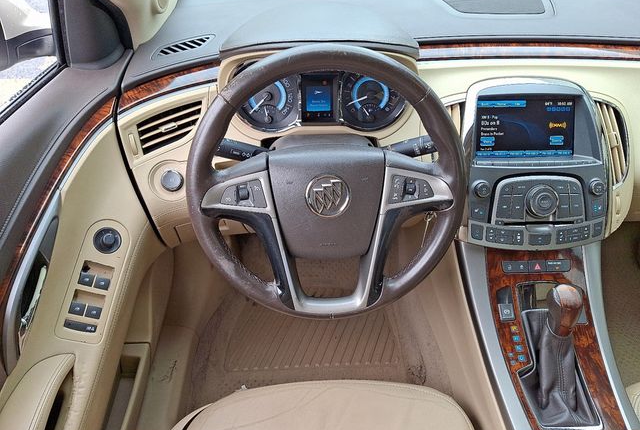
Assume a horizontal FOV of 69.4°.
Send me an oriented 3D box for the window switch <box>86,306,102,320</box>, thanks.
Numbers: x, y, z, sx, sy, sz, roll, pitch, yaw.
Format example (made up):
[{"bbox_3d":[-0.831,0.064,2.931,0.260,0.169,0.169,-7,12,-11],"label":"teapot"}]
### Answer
[{"bbox_3d":[-0.297,0.128,0.608,0.018,0.010,0.016,18,66,-23],"label":"window switch"}]

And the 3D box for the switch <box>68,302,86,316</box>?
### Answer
[{"bbox_3d":[-0.315,0.122,0.600,0.018,0.010,0.016,18,66,-23],"label":"switch"}]

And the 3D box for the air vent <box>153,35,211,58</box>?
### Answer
[{"bbox_3d":[-0.263,-0.325,0.899,0.125,0.013,0.038,-28,46,-23],"label":"air vent"}]

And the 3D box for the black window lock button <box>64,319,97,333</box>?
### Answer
[{"bbox_3d":[-0.308,0.144,0.597,0.038,0.008,0.009,18,66,-23],"label":"black window lock button"}]

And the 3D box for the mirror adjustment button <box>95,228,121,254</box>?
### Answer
[{"bbox_3d":[-0.291,0.034,0.635,0.037,0.018,0.037,10,69,-26],"label":"mirror adjustment button"}]

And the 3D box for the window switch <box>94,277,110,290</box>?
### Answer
[{"bbox_3d":[-0.293,0.092,0.623,0.018,0.010,0.016,18,66,-23],"label":"window switch"}]

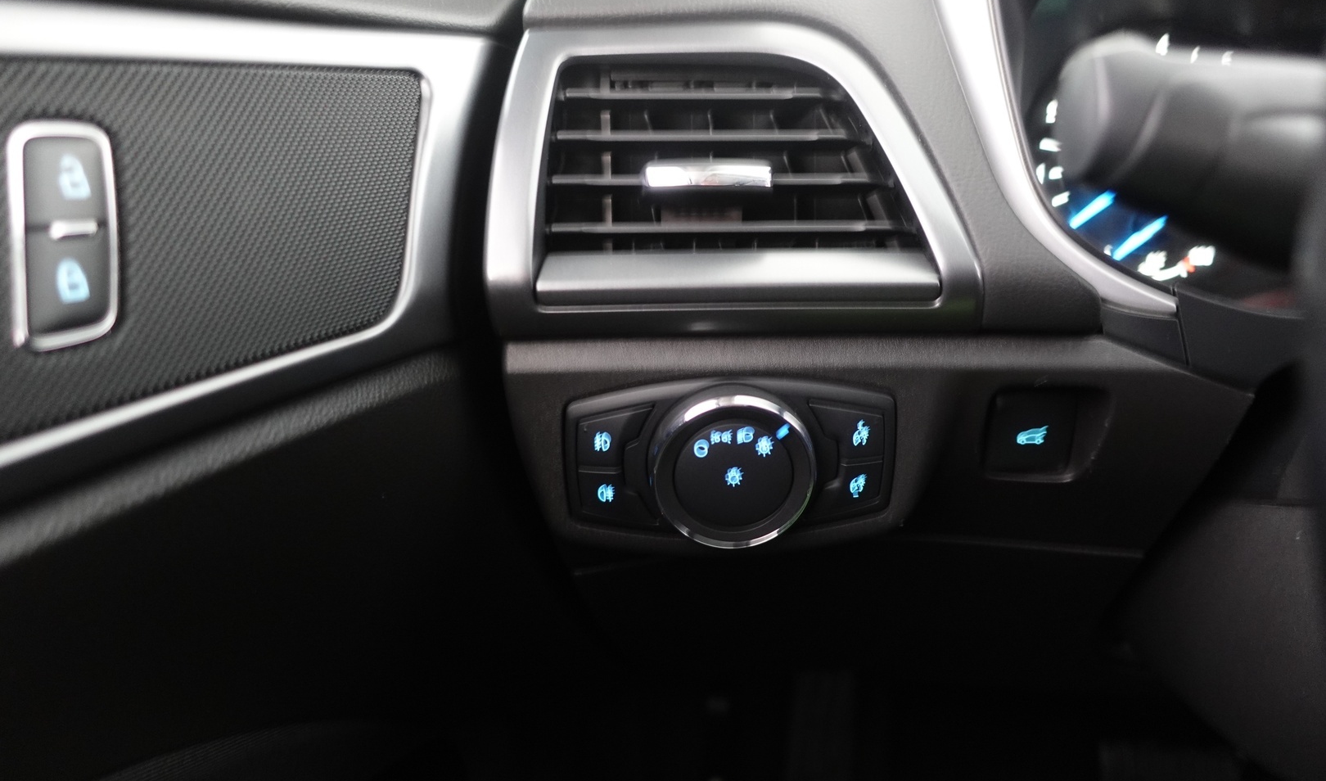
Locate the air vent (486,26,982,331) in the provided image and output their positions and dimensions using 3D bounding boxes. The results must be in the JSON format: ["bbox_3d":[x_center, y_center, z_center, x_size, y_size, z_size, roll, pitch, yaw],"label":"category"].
[{"bbox_3d":[0.022,-0.068,0.290,0.155,0.096,0.040,0,8,-3],"label":"air vent"}]

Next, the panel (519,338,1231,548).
[{"bbox_3d":[0.067,0.018,0.288,0.232,0.066,0.048,0,12,-2],"label":"panel"}]

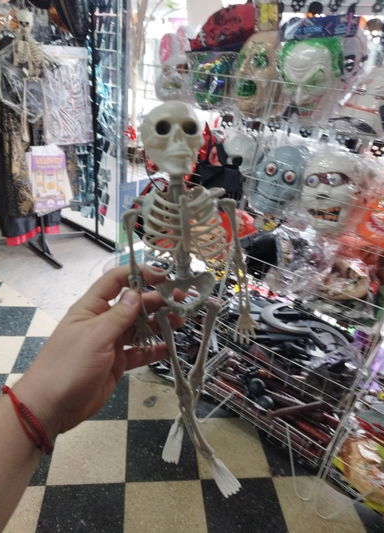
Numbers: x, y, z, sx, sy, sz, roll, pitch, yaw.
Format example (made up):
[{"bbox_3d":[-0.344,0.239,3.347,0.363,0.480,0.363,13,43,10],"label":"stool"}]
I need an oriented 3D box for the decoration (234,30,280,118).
[{"bbox_3d":[0.236,-0.725,1.385,0.168,0.303,0.110,24,22,30],"label":"decoration"}]

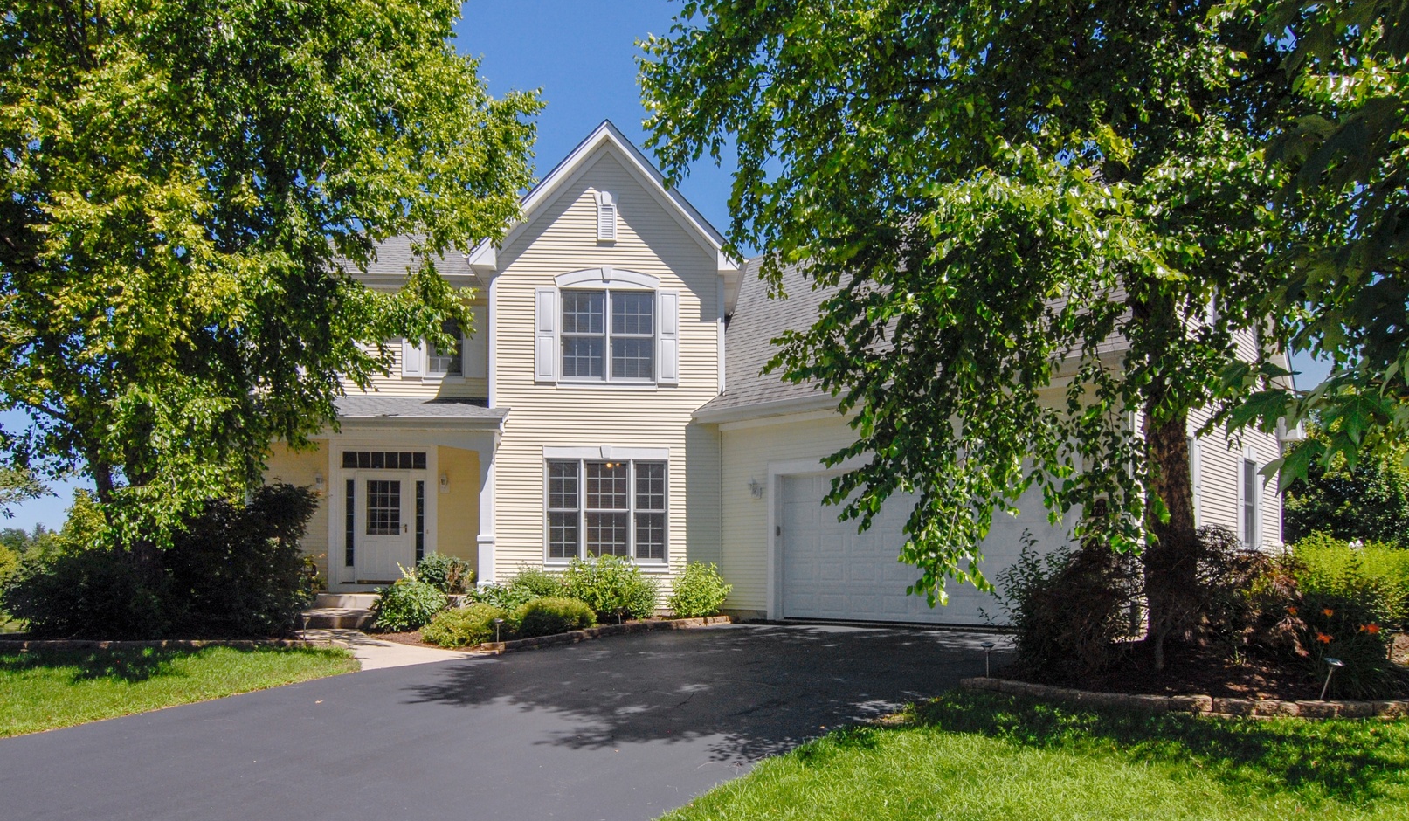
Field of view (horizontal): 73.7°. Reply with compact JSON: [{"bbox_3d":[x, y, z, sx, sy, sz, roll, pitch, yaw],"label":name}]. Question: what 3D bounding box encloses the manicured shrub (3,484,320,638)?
[{"bbox_3d":[-8.400,2.270,14.600,4.500,2.250,2.100,1,-5,-2],"label":"manicured shrub"}]

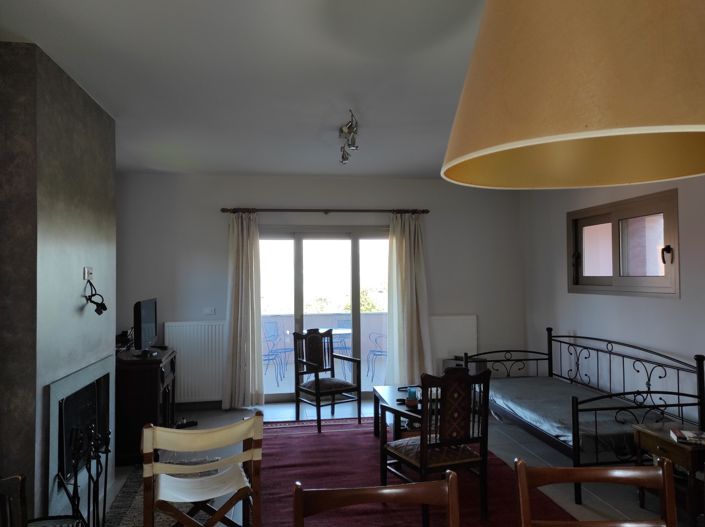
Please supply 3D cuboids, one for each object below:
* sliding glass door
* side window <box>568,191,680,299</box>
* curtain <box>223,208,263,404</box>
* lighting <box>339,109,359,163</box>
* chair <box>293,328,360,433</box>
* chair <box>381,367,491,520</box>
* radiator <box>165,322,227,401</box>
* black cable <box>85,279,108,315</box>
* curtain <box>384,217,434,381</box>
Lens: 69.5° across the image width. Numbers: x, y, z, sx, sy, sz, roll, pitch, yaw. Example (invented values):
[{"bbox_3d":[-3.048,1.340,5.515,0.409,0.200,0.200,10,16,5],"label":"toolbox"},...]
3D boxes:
[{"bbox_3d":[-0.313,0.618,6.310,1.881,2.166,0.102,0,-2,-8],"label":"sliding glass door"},{"bbox_3d":[2.424,-0.128,4.645,0.102,0.849,1.510,0,-2,-8],"label":"side window"},{"bbox_3d":[-1.256,0.538,5.846,0.498,2.277,0.152,0,-2,-8],"label":"curtain"},{"bbox_3d":[-0.031,-1.011,4.135,0.152,0.213,0.864,-1,-1,-3],"label":"lighting"},{"bbox_3d":[-0.273,1.188,5.347,0.534,0.959,0.553,0,-2,-35],"label":"chair"},{"bbox_3d":[0.544,1.126,3.320,0.534,0.959,0.553,0,-2,-22],"label":"chair"},{"bbox_3d":[-1.765,1.122,5.812,0.702,0.915,0.112,0,-2,-8],"label":"radiator"},{"bbox_3d":[-1.698,0.229,3.369,0.102,0.239,0.203,0,-2,-8],"label":"black cable"},{"bbox_3d":[0.666,0.523,6.126,0.630,2.277,0.152,0,-2,-8],"label":"curtain"}]

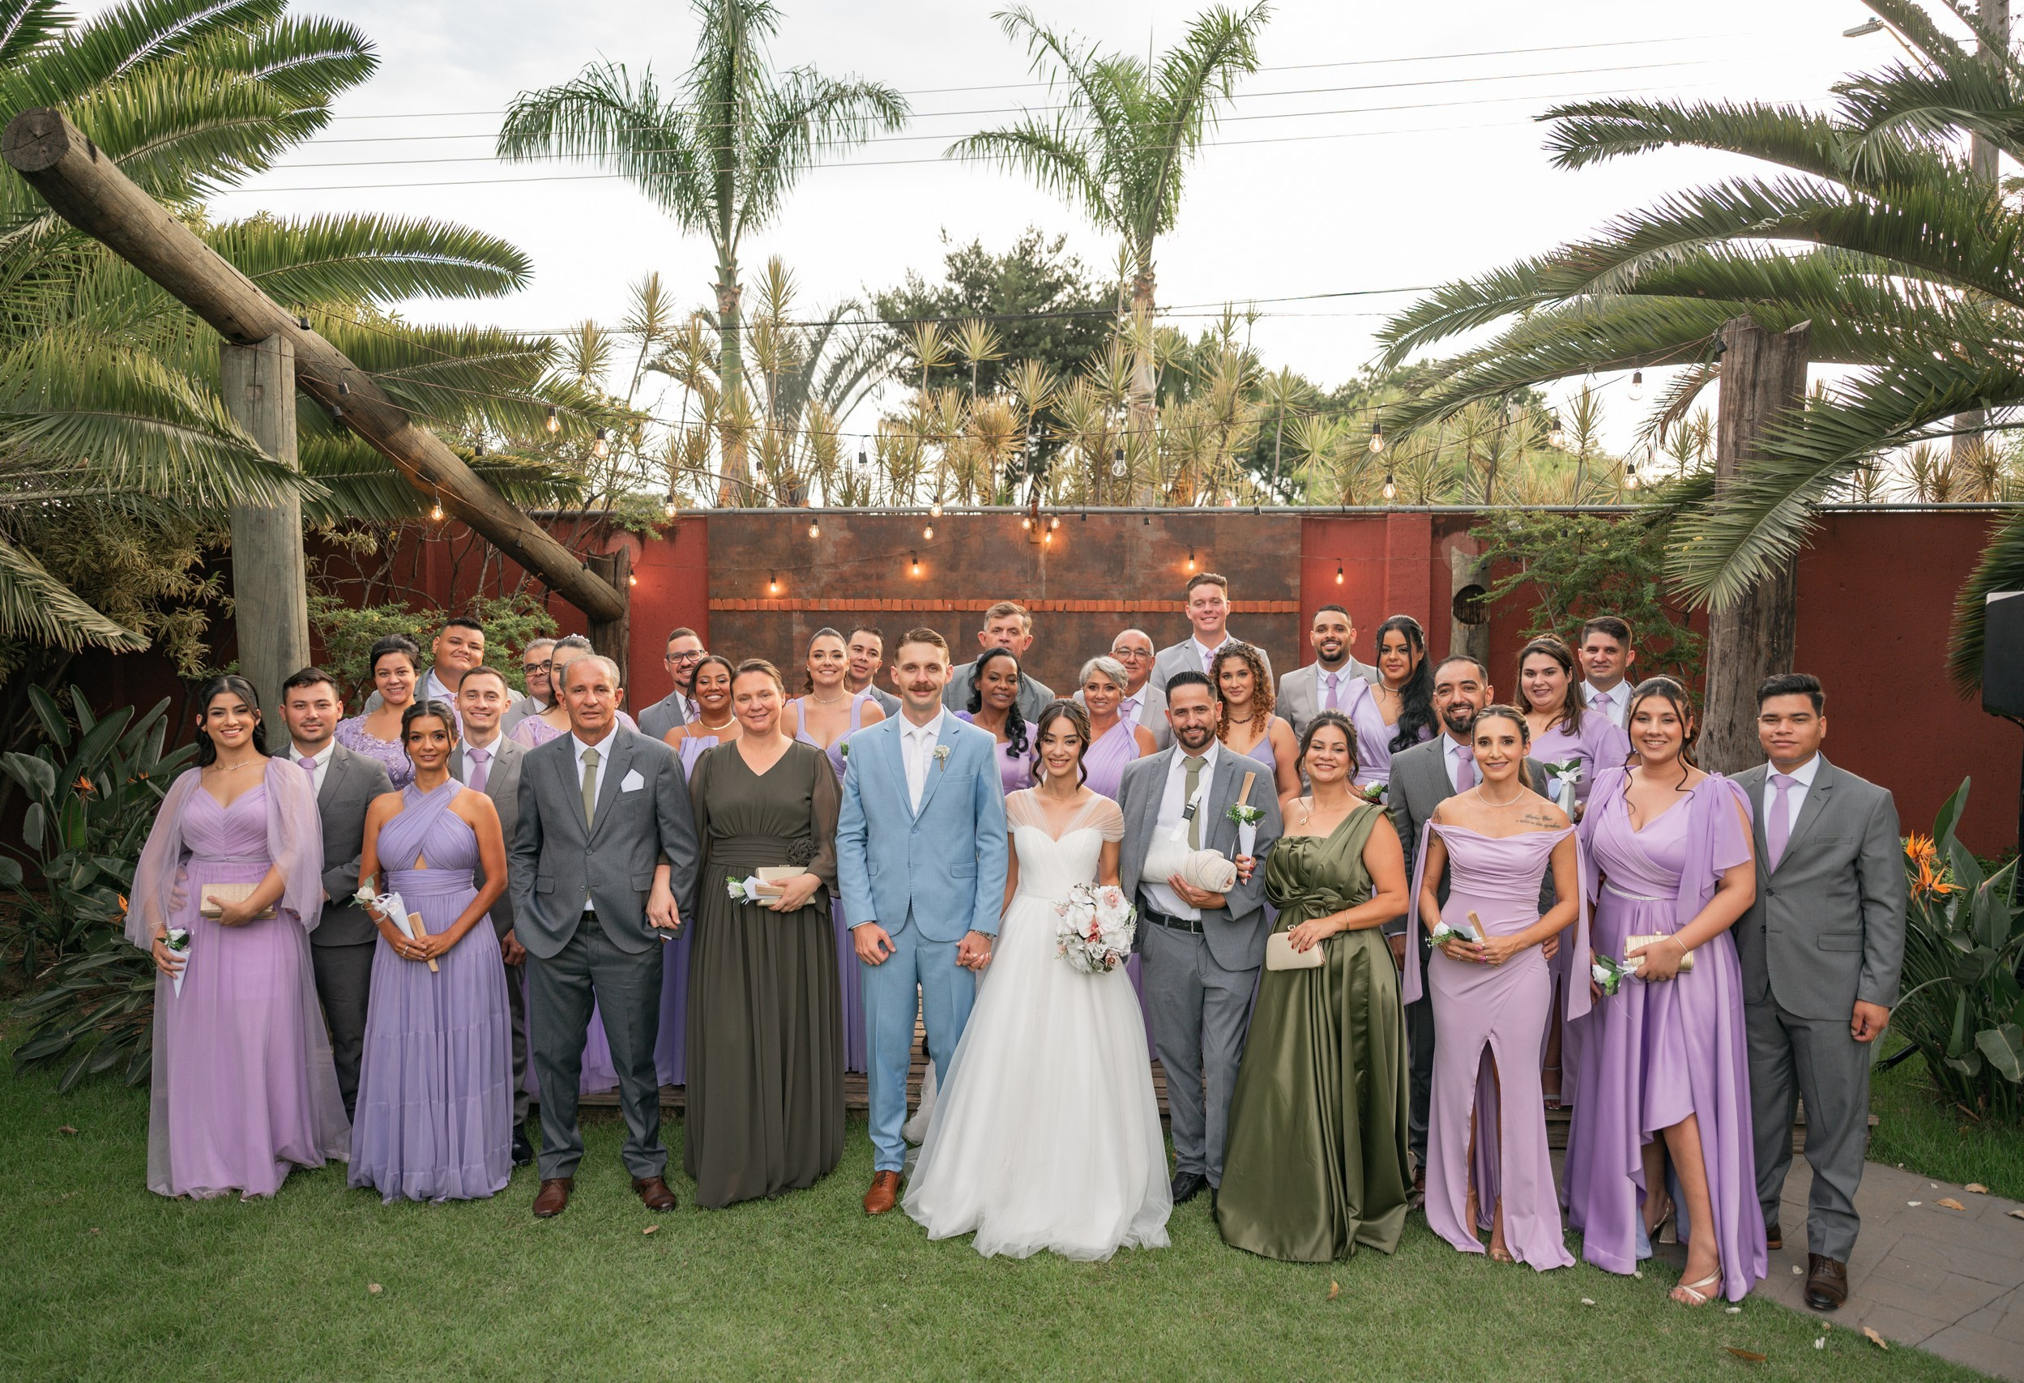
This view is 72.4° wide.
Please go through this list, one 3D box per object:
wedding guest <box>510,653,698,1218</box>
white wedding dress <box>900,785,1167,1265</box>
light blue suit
[{"bbox_3d":[-1.305,0.758,4.427,0.579,1.763,0.380,-1,5,-10],"label":"wedding guest"},{"bbox_3d":[0.081,0.967,4.444,0.864,1.345,0.900,0,5,2],"label":"white wedding dress"},{"bbox_3d":[-0.288,0.794,4.422,0.550,1.470,0.330,0,4,-4],"label":"light blue suit"}]

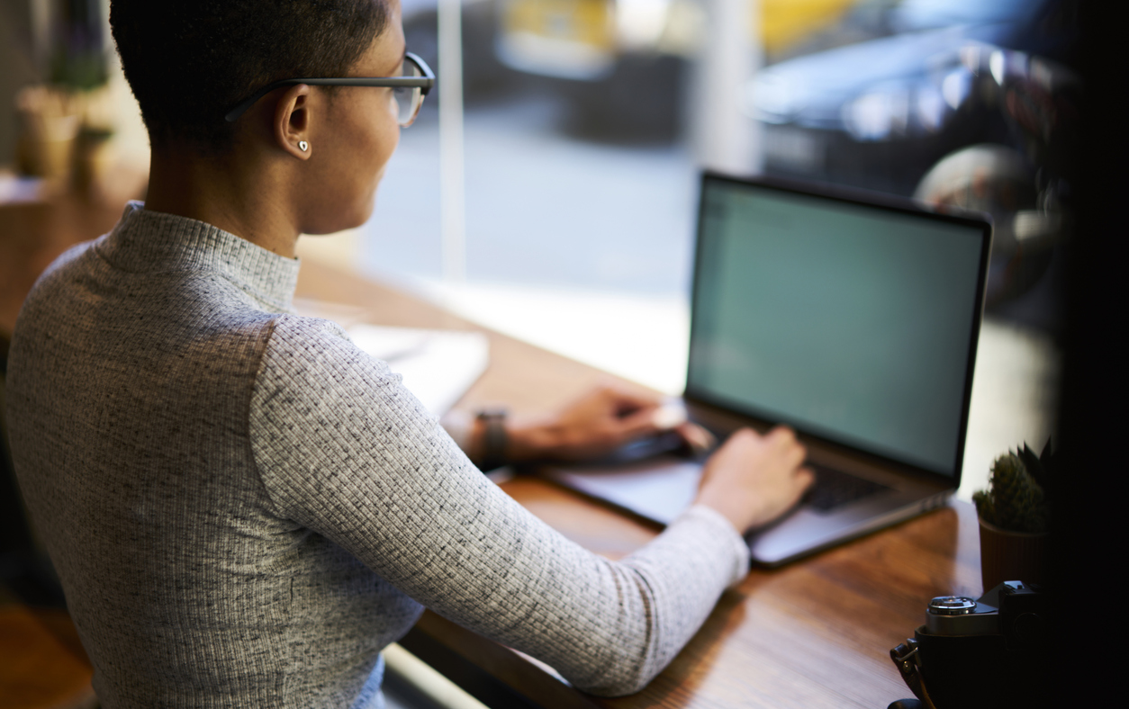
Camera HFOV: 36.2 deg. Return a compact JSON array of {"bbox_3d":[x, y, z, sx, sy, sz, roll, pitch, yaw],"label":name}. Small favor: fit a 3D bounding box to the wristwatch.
[{"bbox_3d":[-0.065,0.077,1.552,0.037,0.050,0.056,-13,20,-32],"label":"wristwatch"}]

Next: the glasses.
[{"bbox_3d":[-0.182,-0.179,1.152,0.146,0.048,0.140,-7,17,-32],"label":"glasses"}]

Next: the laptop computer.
[{"bbox_3d":[0.144,-0.004,1.497,0.266,0.235,0.349,-15,21,-35],"label":"laptop computer"}]

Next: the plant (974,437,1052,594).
[{"bbox_3d":[0.332,0.124,1.222,0.088,0.138,0.088,-2,17,0],"label":"plant"}]

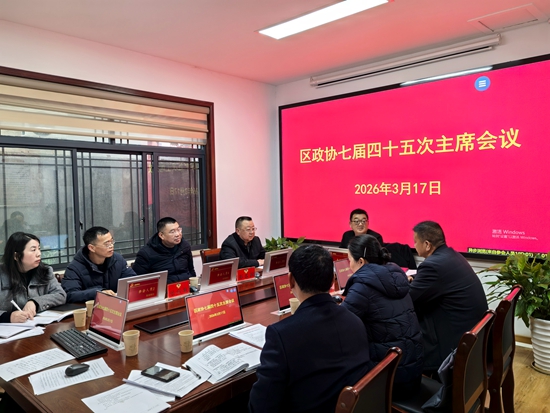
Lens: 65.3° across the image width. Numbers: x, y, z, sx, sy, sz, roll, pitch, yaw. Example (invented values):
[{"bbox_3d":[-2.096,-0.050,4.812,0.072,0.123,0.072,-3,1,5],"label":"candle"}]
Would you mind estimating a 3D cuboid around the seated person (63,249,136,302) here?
[{"bbox_3d":[-1.296,0.790,3.284,0.720,1.265,0.600,0,2,28],"label":"seated person"}]

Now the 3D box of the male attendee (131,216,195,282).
[{"bbox_3d":[-0.901,0.742,3.763,0.720,1.280,0.550,1,3,38],"label":"male attendee"}]

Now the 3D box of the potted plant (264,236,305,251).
[{"bbox_3d":[0.118,0.853,5.660,0.750,0.900,0.750,1,3,43],"label":"potted plant"}]

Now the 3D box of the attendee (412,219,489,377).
[{"bbox_3d":[1.006,0.748,2.682,0.560,1.300,0.750,-3,3,-44],"label":"attendee"}]

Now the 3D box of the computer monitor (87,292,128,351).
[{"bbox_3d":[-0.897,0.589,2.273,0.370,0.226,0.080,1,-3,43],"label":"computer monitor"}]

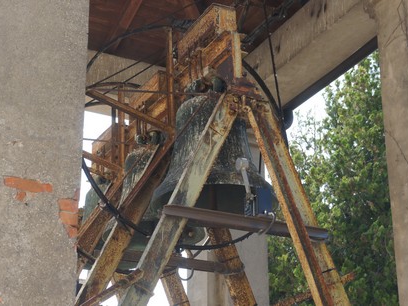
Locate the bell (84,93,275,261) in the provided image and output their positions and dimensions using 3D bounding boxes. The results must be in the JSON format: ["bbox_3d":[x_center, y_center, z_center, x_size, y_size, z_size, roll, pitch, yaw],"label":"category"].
[{"bbox_3d":[0.060,-0.030,6.750,0.830,0.820,0.830,12,-27,-25],"label":"bell"}]

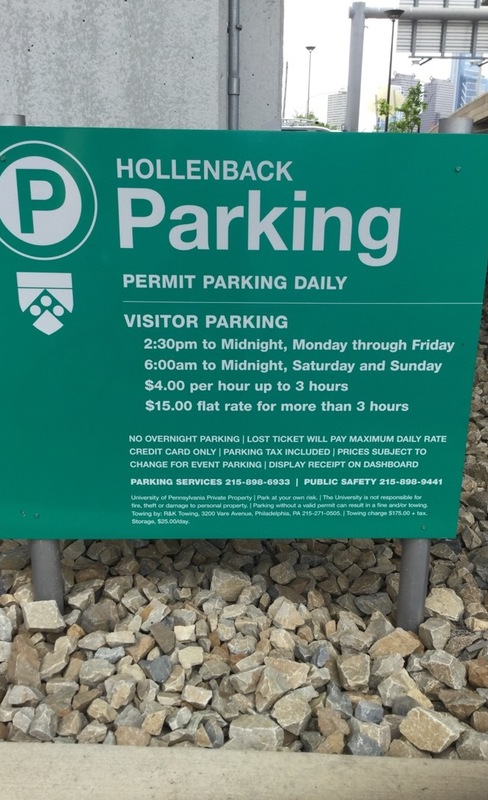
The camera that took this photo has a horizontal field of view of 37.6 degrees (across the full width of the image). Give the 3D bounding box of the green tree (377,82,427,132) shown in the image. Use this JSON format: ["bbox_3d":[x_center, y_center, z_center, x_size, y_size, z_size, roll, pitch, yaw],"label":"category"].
[{"bbox_3d":[4.371,-6.978,20.409,1.800,3.804,1.700,4,18,11],"label":"green tree"}]

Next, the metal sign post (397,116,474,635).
[{"bbox_3d":[0.472,-0.007,1.818,0.073,1.319,0.073,0,17,-2],"label":"metal sign post"}]

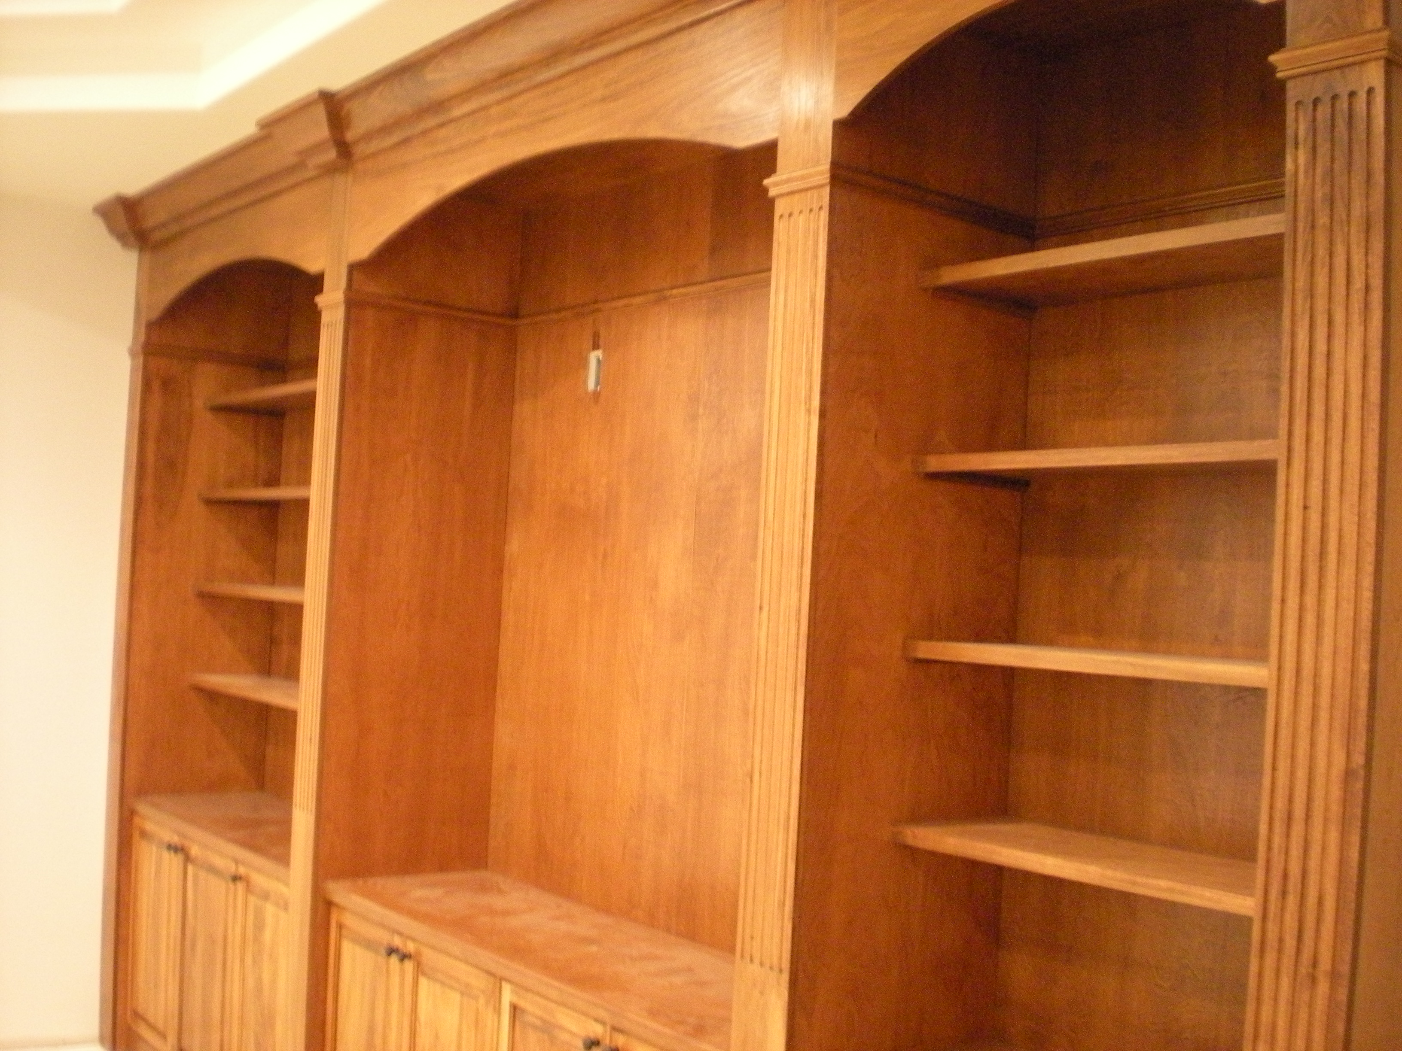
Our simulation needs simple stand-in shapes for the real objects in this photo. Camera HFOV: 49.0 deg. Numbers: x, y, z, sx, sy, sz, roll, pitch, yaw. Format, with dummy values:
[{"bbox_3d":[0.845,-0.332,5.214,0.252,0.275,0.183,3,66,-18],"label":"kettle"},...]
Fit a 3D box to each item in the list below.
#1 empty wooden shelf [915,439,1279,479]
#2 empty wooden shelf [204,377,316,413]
[{"bbox_3d":[0.743,-0.097,2.460,0.277,0.025,0.810,5,-3,-39],"label":"empty wooden shelf"},{"bbox_3d":[-1.143,-0.415,4.823,0.282,0.027,1.375,5,-3,-39],"label":"empty wooden shelf"}]

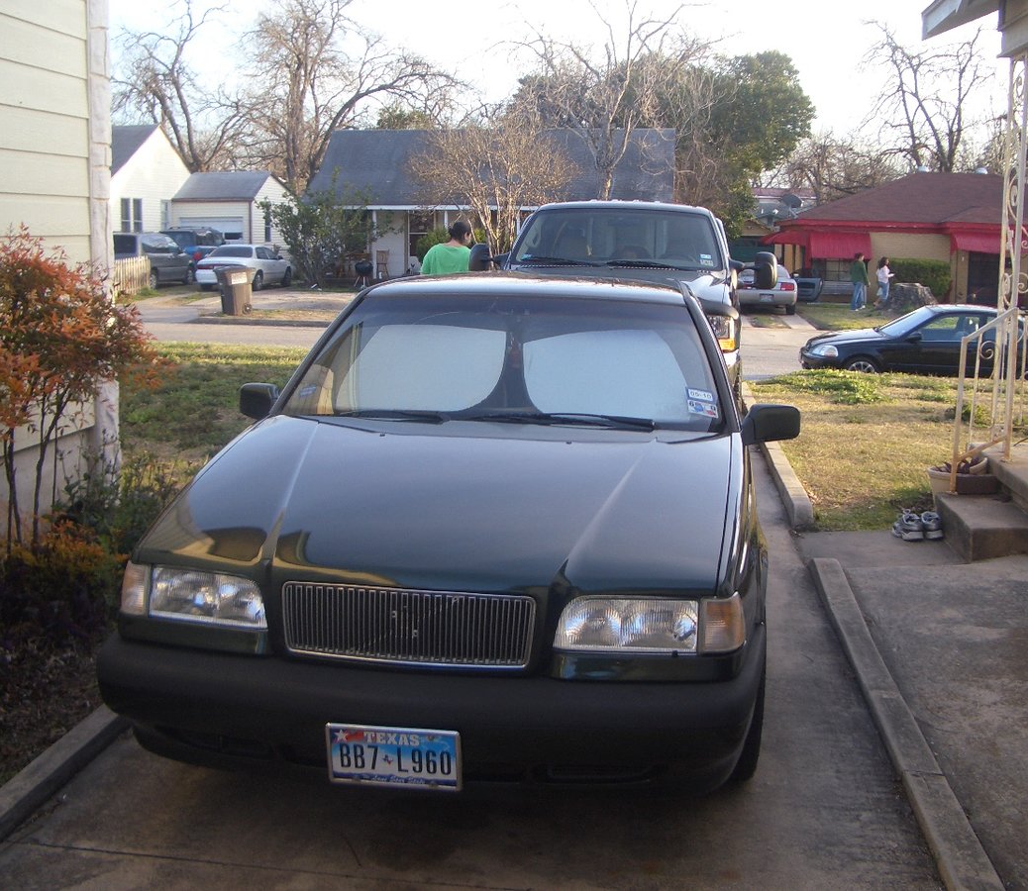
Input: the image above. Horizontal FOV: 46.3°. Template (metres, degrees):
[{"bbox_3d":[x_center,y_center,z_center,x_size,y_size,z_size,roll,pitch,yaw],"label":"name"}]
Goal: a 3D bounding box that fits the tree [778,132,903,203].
[{"bbox_3d":[16.514,-12.177,60.807,6.500,7.250,6.200,1,10,7],"label":"tree"}]

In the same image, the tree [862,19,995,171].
[{"bbox_3d":[18.053,-12.513,51.875,6.600,11.390,6.500,2,10,8],"label":"tree"}]

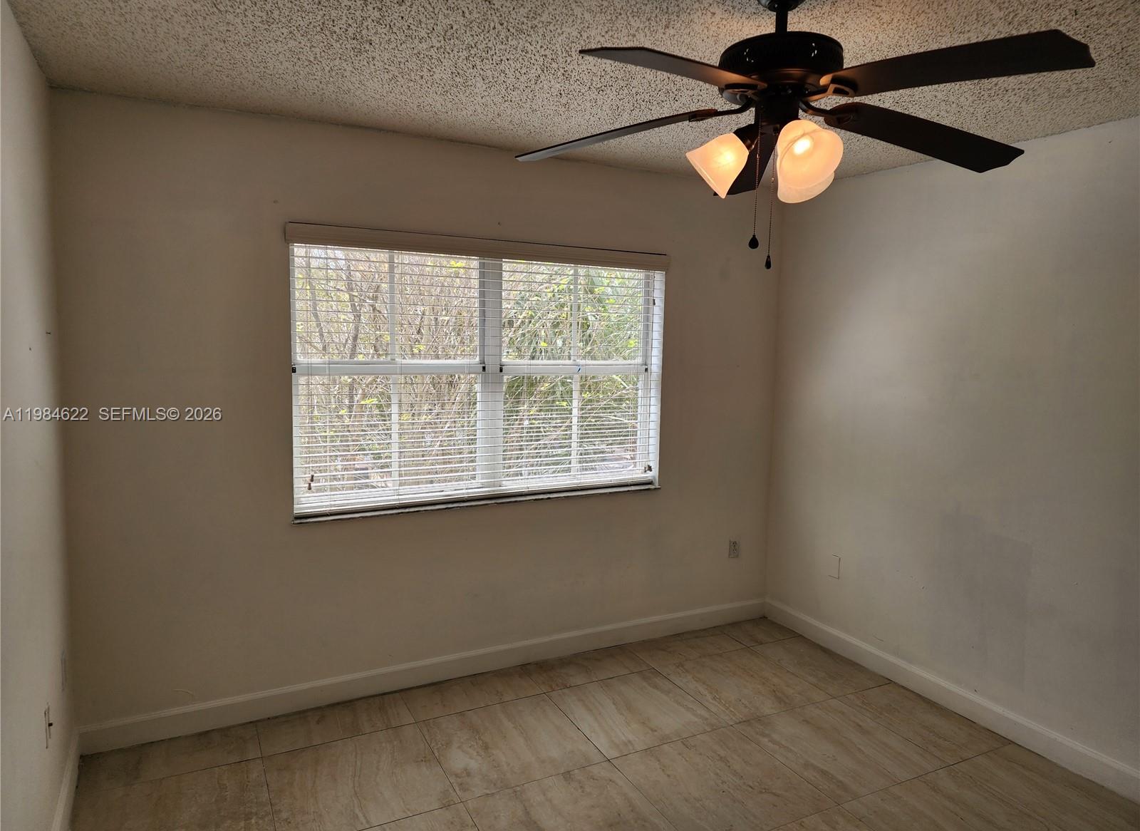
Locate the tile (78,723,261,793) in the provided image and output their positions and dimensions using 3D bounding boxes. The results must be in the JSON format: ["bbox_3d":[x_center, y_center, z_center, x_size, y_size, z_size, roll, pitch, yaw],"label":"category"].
[{"bbox_3d":[-1.532,1.319,2.928,0.604,0.010,0.300,-2,8,-27],"label":"tile"}]

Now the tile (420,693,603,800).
[{"bbox_3d":[-0.247,1.317,3.057,0.602,0.010,0.590,-2,7,-27],"label":"tile"}]

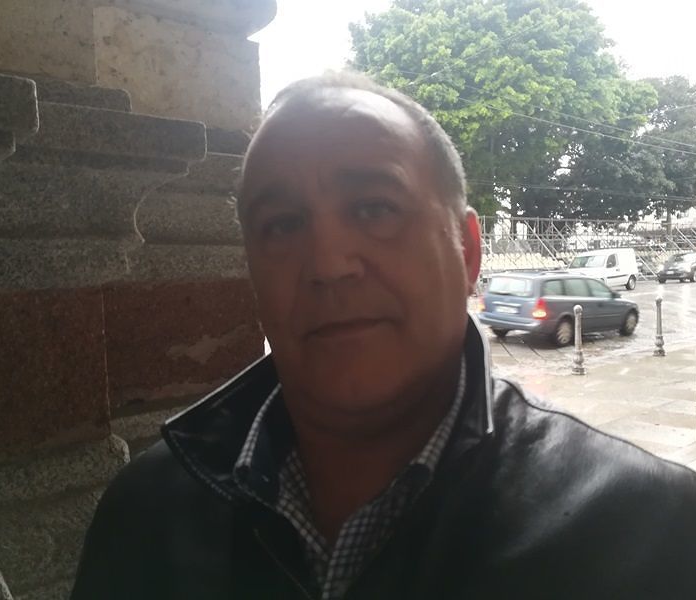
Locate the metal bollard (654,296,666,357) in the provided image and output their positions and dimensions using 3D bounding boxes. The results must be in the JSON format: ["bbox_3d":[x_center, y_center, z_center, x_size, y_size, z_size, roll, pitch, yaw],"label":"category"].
[{"bbox_3d":[5.058,0.430,9.750,0.180,0.975,0.180,0,4,27],"label":"metal bollard"}]

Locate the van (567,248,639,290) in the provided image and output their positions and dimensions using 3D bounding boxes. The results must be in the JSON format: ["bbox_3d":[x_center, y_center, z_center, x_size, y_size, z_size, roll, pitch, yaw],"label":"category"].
[{"bbox_3d":[10.674,-1.213,25.550,4.300,1.810,1.700,-4,4,-41],"label":"van"}]

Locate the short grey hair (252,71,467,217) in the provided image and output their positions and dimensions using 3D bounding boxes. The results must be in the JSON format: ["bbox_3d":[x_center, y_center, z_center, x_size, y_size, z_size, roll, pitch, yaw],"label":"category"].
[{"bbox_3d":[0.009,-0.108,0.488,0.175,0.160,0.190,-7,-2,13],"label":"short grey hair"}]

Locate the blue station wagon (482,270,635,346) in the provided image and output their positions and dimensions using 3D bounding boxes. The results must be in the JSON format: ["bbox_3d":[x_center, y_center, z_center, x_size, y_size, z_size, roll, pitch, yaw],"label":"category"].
[{"bbox_3d":[4.848,0.102,13.379,4.280,1.490,1.730,-4,4,-37],"label":"blue station wagon"}]

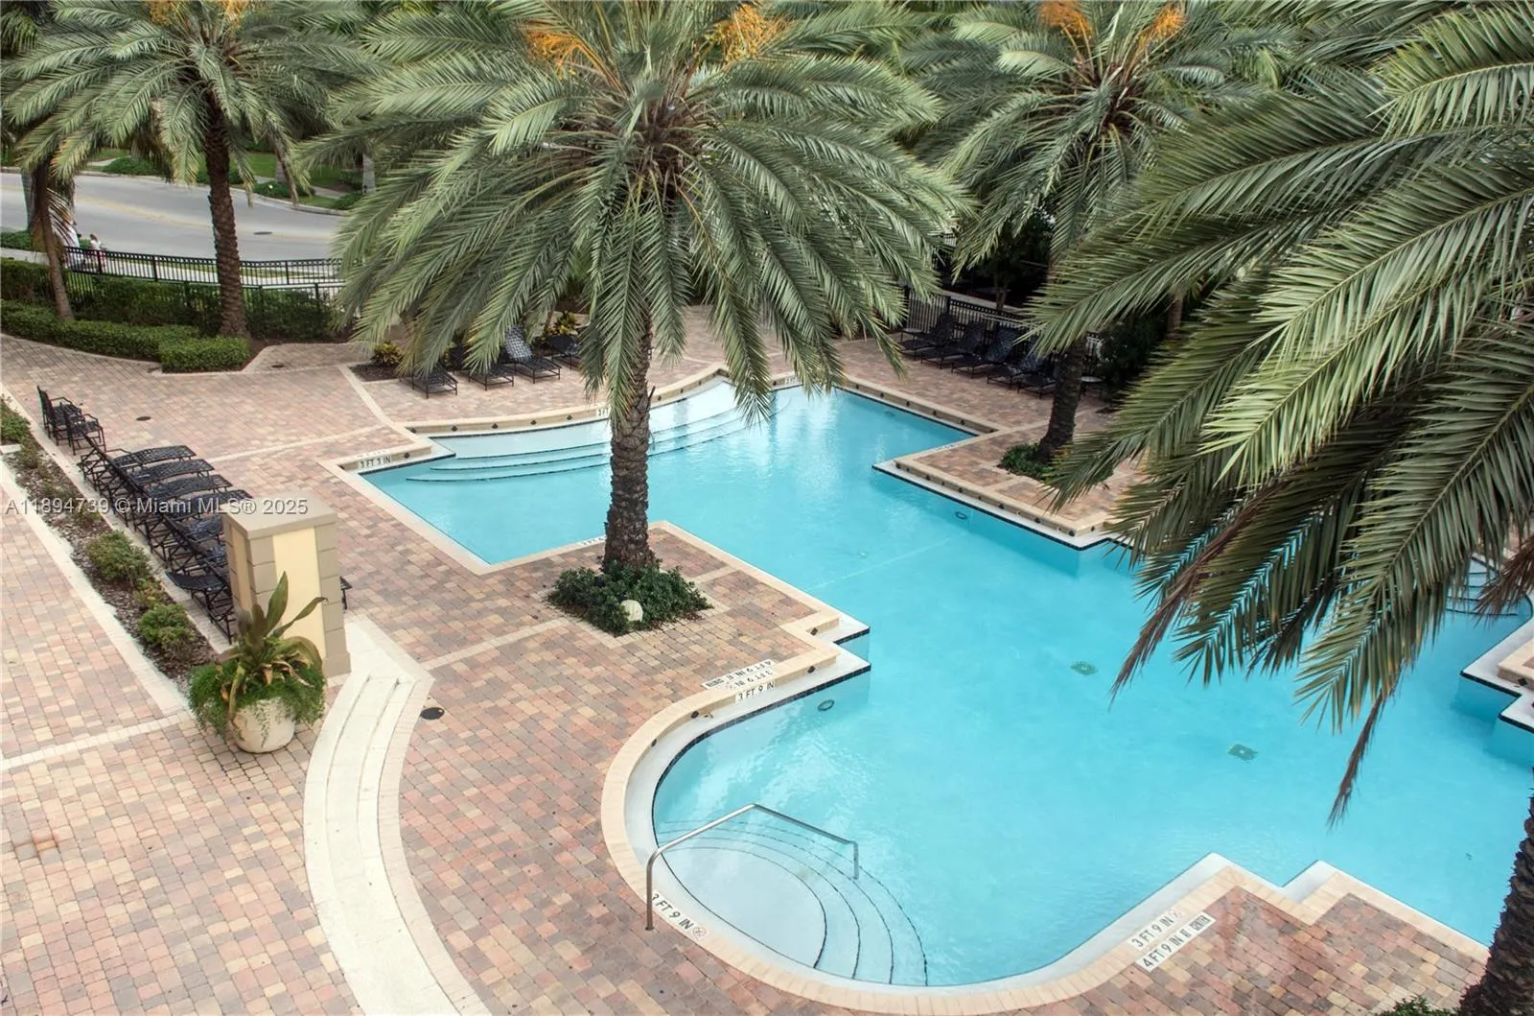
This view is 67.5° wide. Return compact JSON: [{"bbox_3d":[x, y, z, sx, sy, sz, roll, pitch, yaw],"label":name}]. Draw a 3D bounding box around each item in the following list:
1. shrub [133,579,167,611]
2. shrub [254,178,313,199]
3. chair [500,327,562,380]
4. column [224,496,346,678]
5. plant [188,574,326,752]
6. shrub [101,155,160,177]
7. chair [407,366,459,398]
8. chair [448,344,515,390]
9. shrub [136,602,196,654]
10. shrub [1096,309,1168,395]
[{"bbox_3d":[-7.831,1.097,14.579,0.400,0.410,0.420,-16,28,-39],"label":"shrub"},{"bbox_3d":[-24.502,-16.215,57.960,2.700,0.840,2.200,-6,23,-21],"label":"shrub"},{"bbox_3d":[-5.557,-3.589,26.883,0.700,0.960,1.760,-15,28,-39],"label":"chair"},{"bbox_3d":[-5.476,0.951,13.139,0.940,1.984,0.890,-15,28,-39],"label":"column"},{"bbox_3d":[-5.209,1.553,11.659,1.270,1.680,1.270,-16,28,-39],"label":"plant"},{"bbox_3d":[-35.520,-19.096,63.927,2.900,0.840,2.500,-8,24,-27],"label":"shrub"},{"bbox_3d":[-7.358,-2.985,24.803,0.700,0.800,1.780,-14,27,-36],"label":"chair"},{"bbox_3d":[-6.509,-3.300,26.204,0.700,0.820,1.880,-15,28,-39],"label":"chair"},{"bbox_3d":[-7.235,1.452,13.833,0.760,0.580,0.740,-15,28,-39],"label":"shrub"},{"bbox_3d":[8.537,-3.669,26.929,1.650,2.150,1.650,-16,28,-39],"label":"shrub"}]

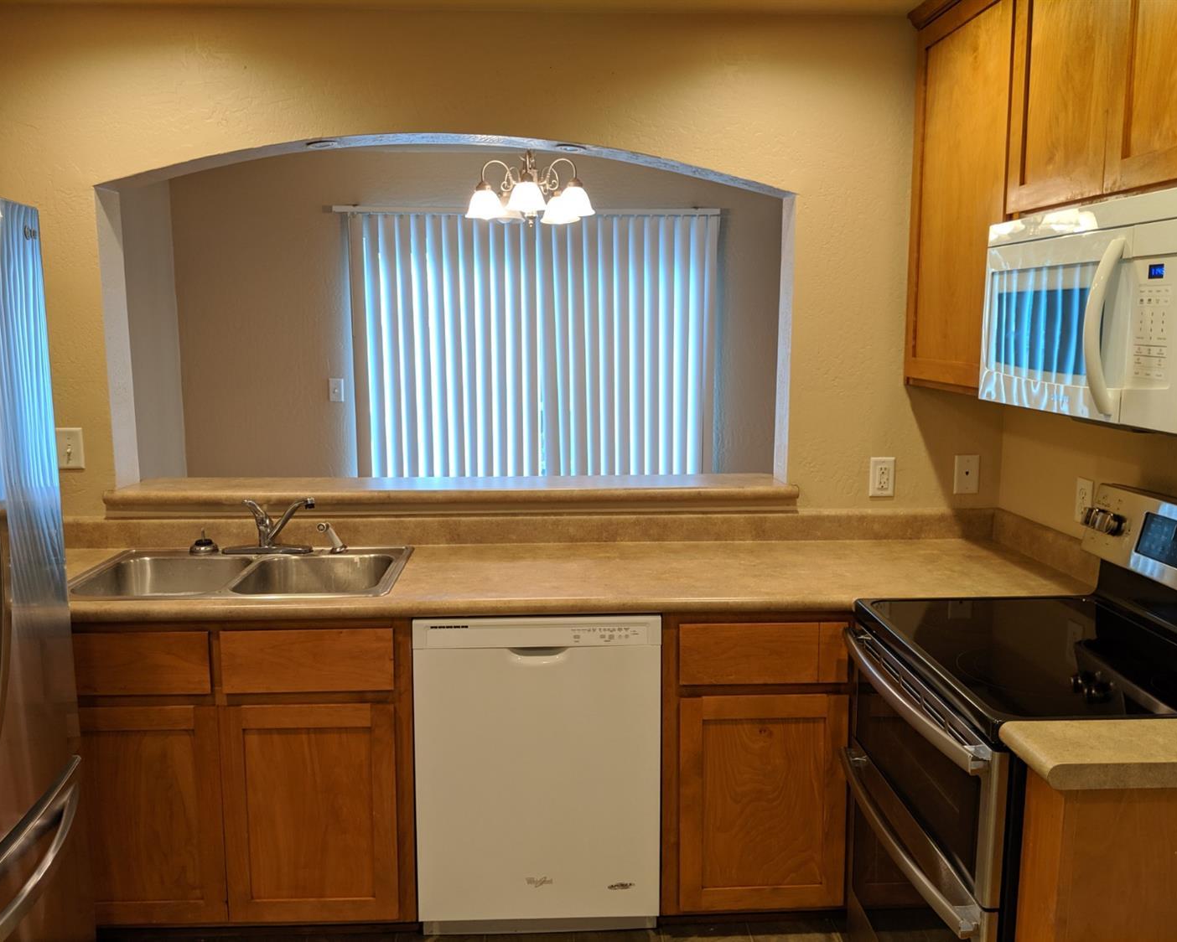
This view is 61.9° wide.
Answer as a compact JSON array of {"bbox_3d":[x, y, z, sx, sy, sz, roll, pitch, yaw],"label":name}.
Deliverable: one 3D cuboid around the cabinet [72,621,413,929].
[{"bbox_3d":[-0.896,0.727,2.686,0.920,0.830,0.600,-1,8,-2],"label":"cabinet"}]

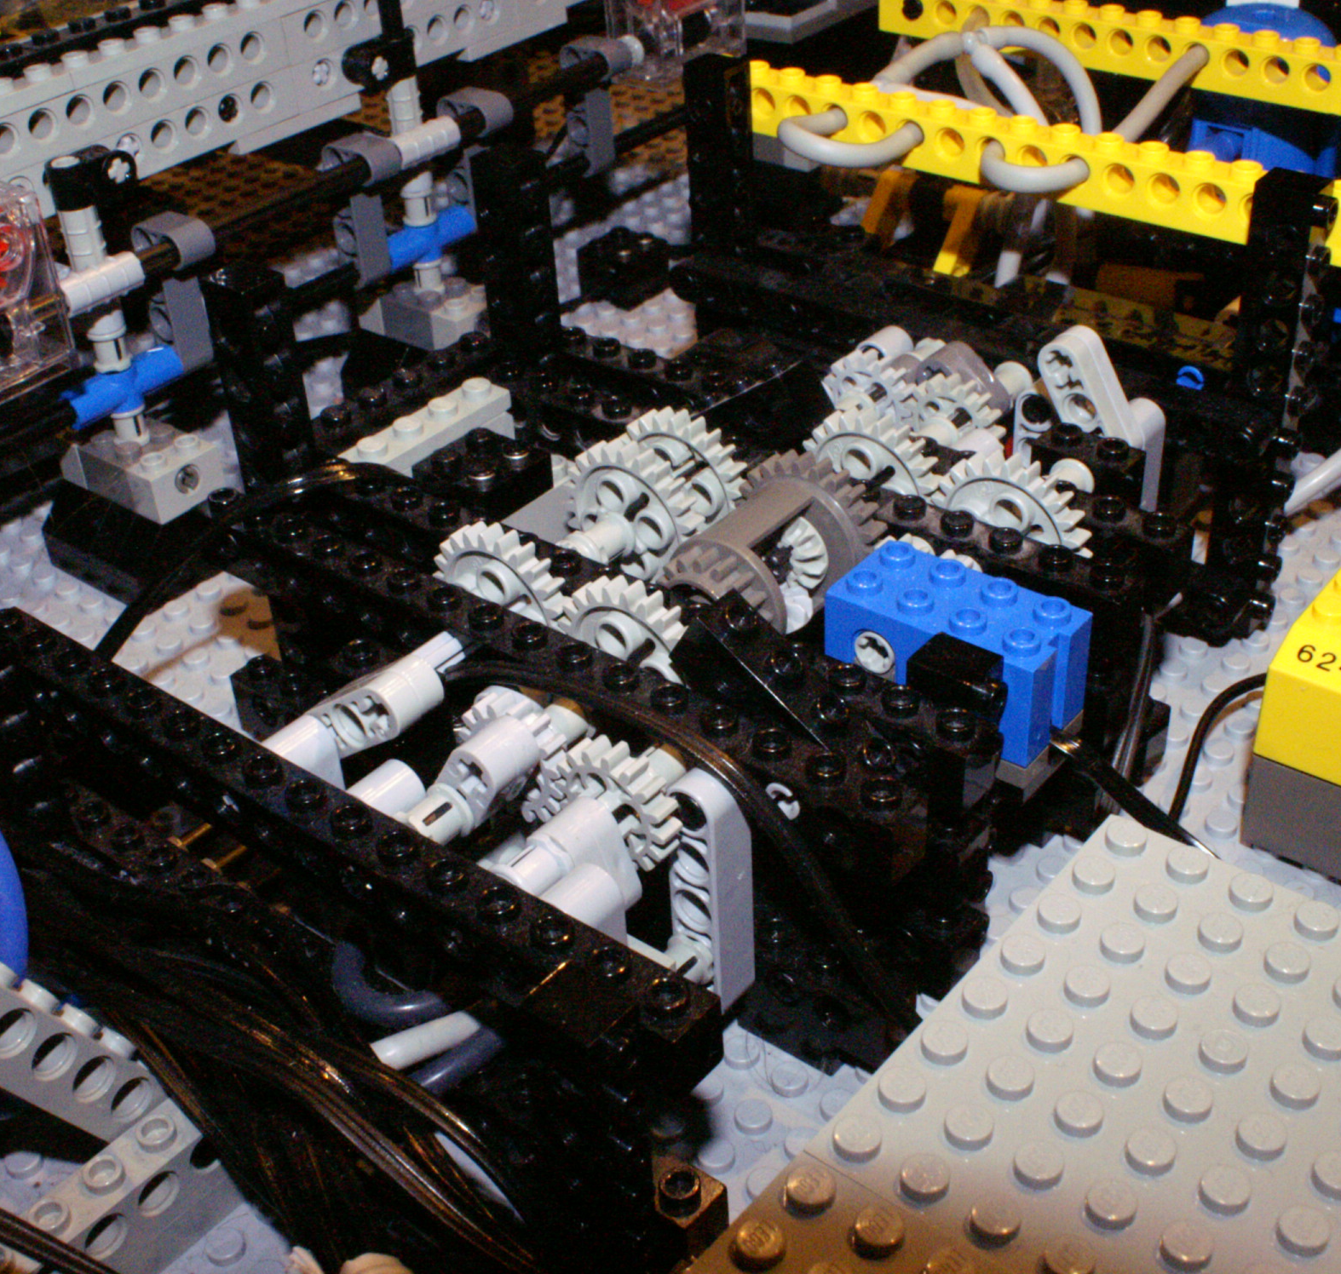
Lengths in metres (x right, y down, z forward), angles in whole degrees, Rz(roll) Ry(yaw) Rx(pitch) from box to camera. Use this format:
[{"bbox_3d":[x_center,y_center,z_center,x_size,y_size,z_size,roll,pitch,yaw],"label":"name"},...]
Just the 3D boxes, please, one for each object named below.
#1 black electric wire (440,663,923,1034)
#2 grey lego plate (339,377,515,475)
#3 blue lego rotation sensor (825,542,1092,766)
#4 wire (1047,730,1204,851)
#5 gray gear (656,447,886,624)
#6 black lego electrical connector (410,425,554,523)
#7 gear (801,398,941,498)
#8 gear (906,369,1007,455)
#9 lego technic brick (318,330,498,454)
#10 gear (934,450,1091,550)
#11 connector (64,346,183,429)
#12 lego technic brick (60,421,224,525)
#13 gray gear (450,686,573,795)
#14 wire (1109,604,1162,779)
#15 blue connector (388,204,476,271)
[{"bbox_3d":[-0.001,0.024,0.225,0.079,0.034,0.008,23,43,32],"label":"black electric wire"},{"bbox_3d":[-0.040,-0.034,0.290,0.008,0.005,0.032,23,43,31],"label":"grey lego plate"},{"bbox_3d":[0.038,0.002,0.237,0.032,0.018,0.016,23,43,33],"label":"blue lego rotation sensor"},{"bbox_3d":[0.061,0.021,0.230,0.025,0.011,0.006,23,43,32],"label":"wire"},{"bbox_3d":[0.013,-0.009,0.255,0.025,0.025,0.032,23,43,31],"label":"gray gear"},{"bbox_3d":[-0.030,-0.027,0.286,0.016,0.008,0.016,23,43,31],"label":"black lego electrical connector"},{"bbox_3d":[0.032,-0.023,0.271,0.025,0.025,0.008,23,43,32],"label":"gear"},{"bbox_3d":[0.046,-0.034,0.286,0.017,0.017,0.008,23,43,32],"label":"gear"},{"bbox_3d":[-0.041,-0.040,0.297,0.008,0.011,0.048,23,43,32],"label":"lego technic brick"},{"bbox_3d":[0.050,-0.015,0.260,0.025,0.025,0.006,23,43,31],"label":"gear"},{"bbox_3d":[-0.104,-0.047,0.336,0.008,0.009,0.025,23,43,32],"label":"connector"},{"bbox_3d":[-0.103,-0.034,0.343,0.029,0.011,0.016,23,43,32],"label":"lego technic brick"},{"bbox_3d":[-0.019,0.015,0.224,0.017,0.017,0.006,23,43,31],"label":"gray gear"},{"bbox_3d":[0.067,0.009,0.251,0.005,0.029,0.004,23,43,31],"label":"wire"},{"bbox_3d":[-0.051,-0.084,0.371,0.008,0.009,0.024,23,43,31],"label":"blue connector"}]

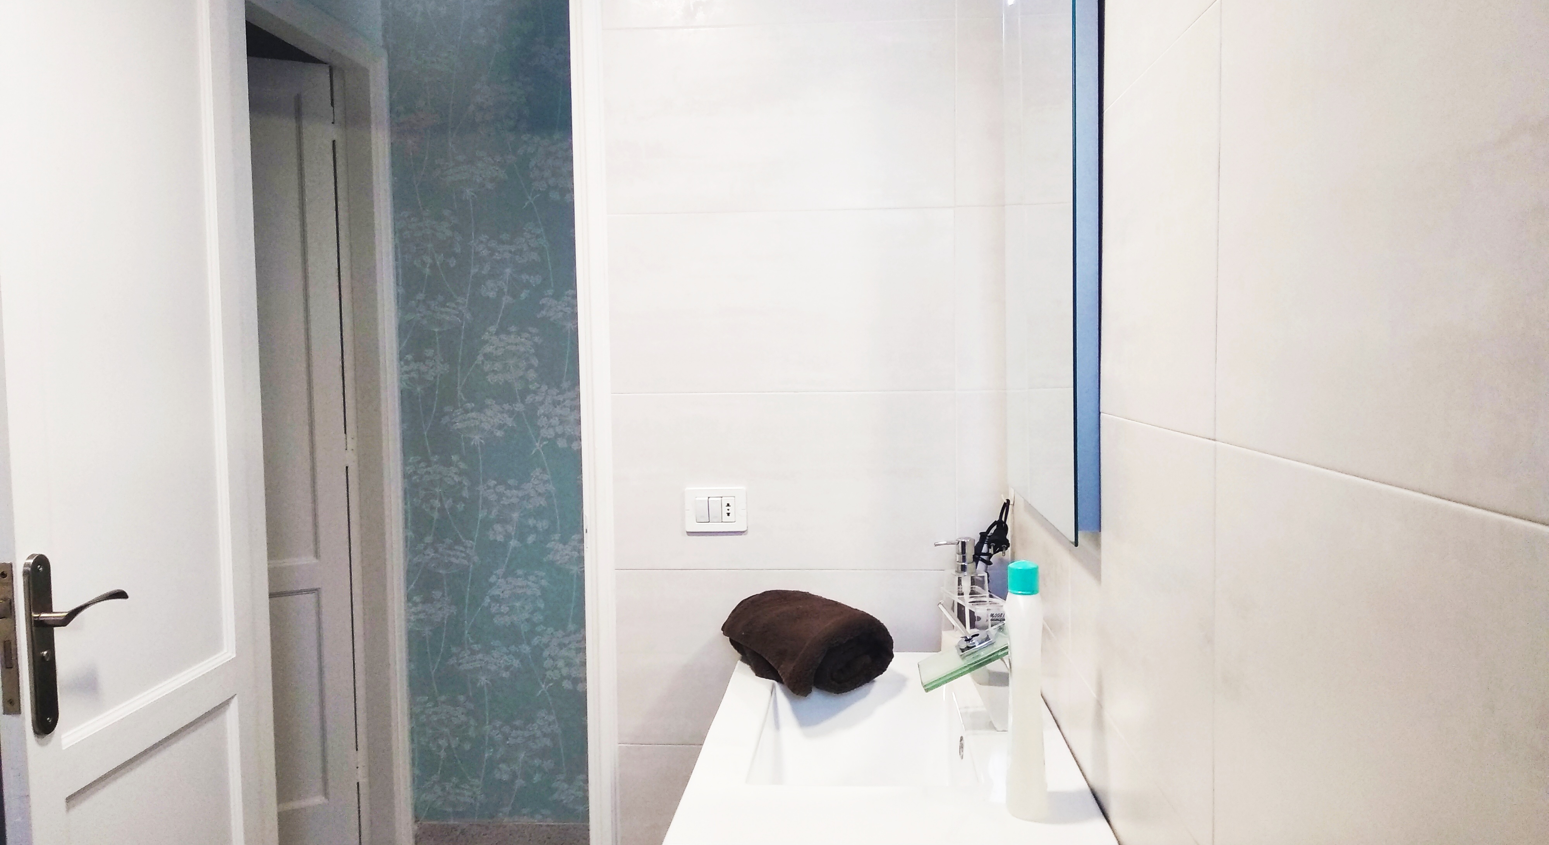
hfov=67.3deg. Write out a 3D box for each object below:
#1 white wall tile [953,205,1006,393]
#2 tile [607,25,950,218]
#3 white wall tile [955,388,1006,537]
[{"bbox_3d":[0.347,-0.207,1.941,0.088,0.304,0.010,0,3,4],"label":"white wall tile"},{"bbox_3d":[-0.002,-0.509,1.950,0.606,0.304,0.010,0,3,4],"label":"tile"},{"bbox_3d":[0.351,0.099,1.959,0.088,0.304,0.010,0,3,4],"label":"white wall tile"}]

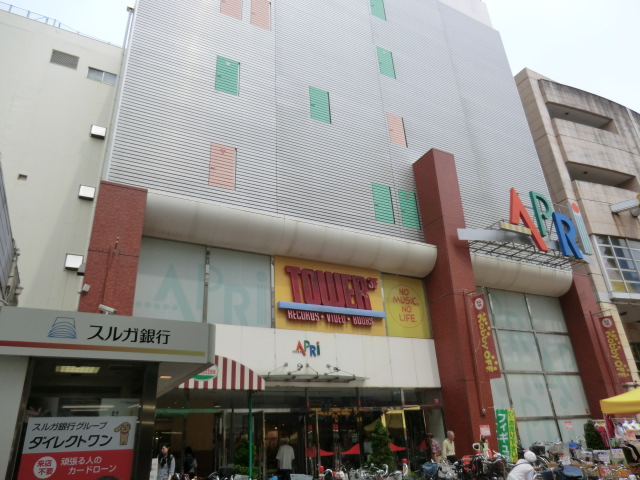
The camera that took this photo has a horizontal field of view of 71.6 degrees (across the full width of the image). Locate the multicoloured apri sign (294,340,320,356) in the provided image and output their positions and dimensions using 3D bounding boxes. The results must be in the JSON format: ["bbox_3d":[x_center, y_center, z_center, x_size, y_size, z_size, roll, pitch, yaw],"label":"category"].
[{"bbox_3d":[-0.371,3.291,13.441,0.927,0.500,0.070,10,-27,-26],"label":"multicoloured apri sign"}]

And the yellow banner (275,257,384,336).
[{"bbox_3d":[0.507,1.934,15.026,4.287,2.375,0.200,10,-27,-27],"label":"yellow banner"}]

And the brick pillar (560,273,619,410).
[{"bbox_3d":[12.464,5.525,20.071,1.180,8.150,0.970,10,-27,-27],"label":"brick pillar"}]

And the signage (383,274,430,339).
[{"bbox_3d":[3.265,2.473,16.546,1.975,2.331,0.070,10,-27,-27],"label":"signage"}]

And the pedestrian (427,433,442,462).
[{"bbox_3d":[3.615,6.736,13.560,0.350,1.570,0.480,-21,-30,36],"label":"pedestrian"}]

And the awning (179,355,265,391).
[{"bbox_3d":[-3.018,3.297,10.957,3.140,0.845,1.050,10,-27,-27],"label":"awning"}]

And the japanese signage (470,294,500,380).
[{"bbox_3d":[5.643,3.272,15.109,0.060,2.820,0.610,10,-27,-27],"label":"japanese signage"}]

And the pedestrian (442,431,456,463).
[{"bbox_3d":[4.064,6.650,13.494,0.480,1.630,0.320,20,-32,-41],"label":"pedestrian"}]

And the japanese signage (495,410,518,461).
[{"bbox_3d":[5.920,6.344,14.043,0.600,1.800,0.080,-7,-24,9],"label":"japanese signage"}]

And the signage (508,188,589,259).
[{"bbox_3d":[10.141,-0.785,19.744,5.386,2.971,0.300,10,-27,-27],"label":"signage"}]

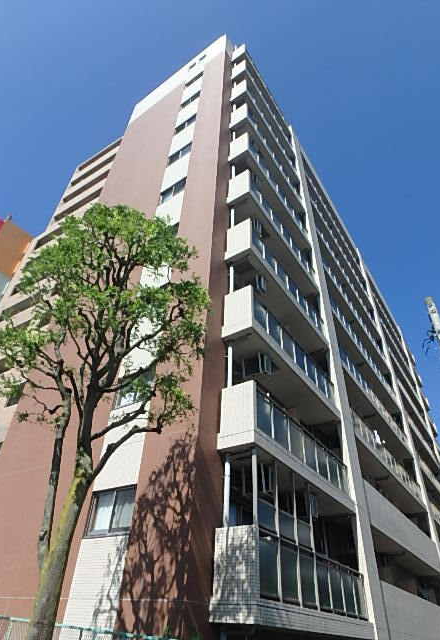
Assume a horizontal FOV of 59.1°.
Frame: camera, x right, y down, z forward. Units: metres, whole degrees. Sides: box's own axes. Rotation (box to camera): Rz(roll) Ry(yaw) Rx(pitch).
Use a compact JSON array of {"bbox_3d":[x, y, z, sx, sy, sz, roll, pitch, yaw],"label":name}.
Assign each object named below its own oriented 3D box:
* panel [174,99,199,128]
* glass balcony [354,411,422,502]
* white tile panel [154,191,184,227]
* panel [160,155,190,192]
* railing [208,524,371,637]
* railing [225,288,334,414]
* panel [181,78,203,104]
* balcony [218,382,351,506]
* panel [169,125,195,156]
[{"bbox_3d":[-1.668,-10.996,20.678,1.390,2.110,0.150,-22,-46,27],"label":"panel"},{"bbox_3d":[8.035,6.794,18.211,0.250,1.360,11.210,-22,-46,27],"label":"glass balcony"},{"bbox_3d":[-1.917,-3.956,14.687,1.320,2.210,0.150,-22,-46,27],"label":"white tile panel"},{"bbox_3d":[-1.857,-6.391,16.782,1.410,2.270,0.150,-22,-46,27],"label":"panel"},{"bbox_3d":[1.869,5.915,8.457,0.940,1.410,5.740,-22,-46,27],"label":"railing"},{"bbox_3d":[2.163,1.392,12.358,0.940,1.480,6.080,-22,-46,27],"label":"railing"},{"bbox_3d":[-1.574,-13.356,22.677,1.420,2.230,0.150,-22,-46,27],"label":"panel"},{"bbox_3d":[2.007,3.695,10.378,0.930,1.460,5.940,-22,-46,27],"label":"balcony"},{"bbox_3d":[-1.769,-8.729,18.767,1.390,2.320,0.150,-22,-46,27],"label":"panel"}]

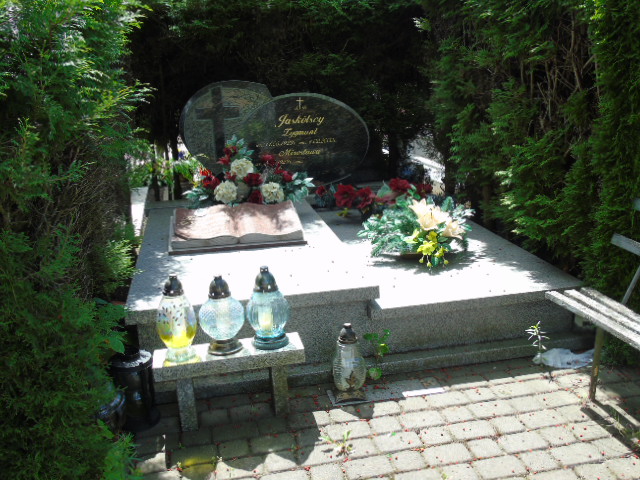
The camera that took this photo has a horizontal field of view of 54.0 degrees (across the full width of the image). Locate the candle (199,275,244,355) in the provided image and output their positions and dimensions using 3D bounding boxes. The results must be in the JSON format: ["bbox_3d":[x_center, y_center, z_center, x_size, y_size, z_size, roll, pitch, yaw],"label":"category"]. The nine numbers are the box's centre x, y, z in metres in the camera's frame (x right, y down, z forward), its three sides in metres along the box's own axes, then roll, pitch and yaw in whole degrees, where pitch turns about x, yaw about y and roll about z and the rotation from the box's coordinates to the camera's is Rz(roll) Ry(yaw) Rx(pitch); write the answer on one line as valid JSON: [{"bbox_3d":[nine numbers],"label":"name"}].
[{"bbox_3d":[-0.389,0.294,2.497,0.182,0.314,0.182,-5,17,-11],"label":"candle"}]

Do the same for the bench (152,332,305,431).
[{"bbox_3d":[-0.362,0.586,2.582,0.594,0.294,0.160,-5,17,-11],"label":"bench"}]

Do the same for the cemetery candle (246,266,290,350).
[{"bbox_3d":[-0.210,0.267,2.539,0.172,0.332,0.172,-5,17,-11],"label":"cemetery candle"}]

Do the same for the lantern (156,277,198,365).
[{"bbox_3d":[-0.558,0.298,2.459,0.160,0.338,0.160,-5,17,-11],"label":"lantern"}]

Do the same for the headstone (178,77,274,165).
[{"bbox_3d":[-0.644,-0.737,4.538,0.690,0.790,0.090,-5,17,-11],"label":"headstone"}]

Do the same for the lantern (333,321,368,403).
[{"bbox_3d":[0.129,0.512,2.697,0.148,0.340,0.148,-5,17,-11],"label":"lantern"}]

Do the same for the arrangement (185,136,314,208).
[{"bbox_3d":[-0.472,-0.443,4.235,0.840,0.480,0.380,-5,17,-11],"label":"arrangement"}]

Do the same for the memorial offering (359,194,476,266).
[{"bbox_3d":[0.546,-0.072,3.575,0.650,0.320,0.480,-5,17,-11],"label":"memorial offering"}]

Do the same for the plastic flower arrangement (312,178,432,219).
[{"bbox_3d":[0.381,-0.297,4.463,0.840,0.250,0.340,-5,17,-11],"label":"plastic flower arrangement"}]

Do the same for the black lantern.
[{"bbox_3d":[-0.757,0.606,2.563,0.195,0.290,0.195,-5,17,-11],"label":"black lantern"}]

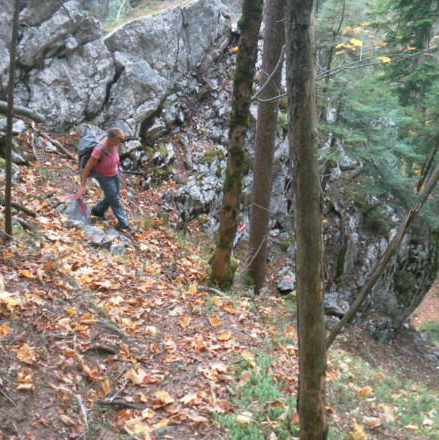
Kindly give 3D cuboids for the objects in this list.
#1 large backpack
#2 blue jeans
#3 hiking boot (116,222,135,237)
[{"bbox_3d":[-1.955,-1.020,9.100,0.330,0.560,0.360,23,20,27],"label":"large backpack"},{"bbox_3d":[-1.665,-0.310,8.980,0.520,0.880,0.380,6,12,31],"label":"blue jeans"},{"bbox_3d":[-1.394,0.142,8.850,0.300,0.160,0.115,23,20,27],"label":"hiking boot"}]

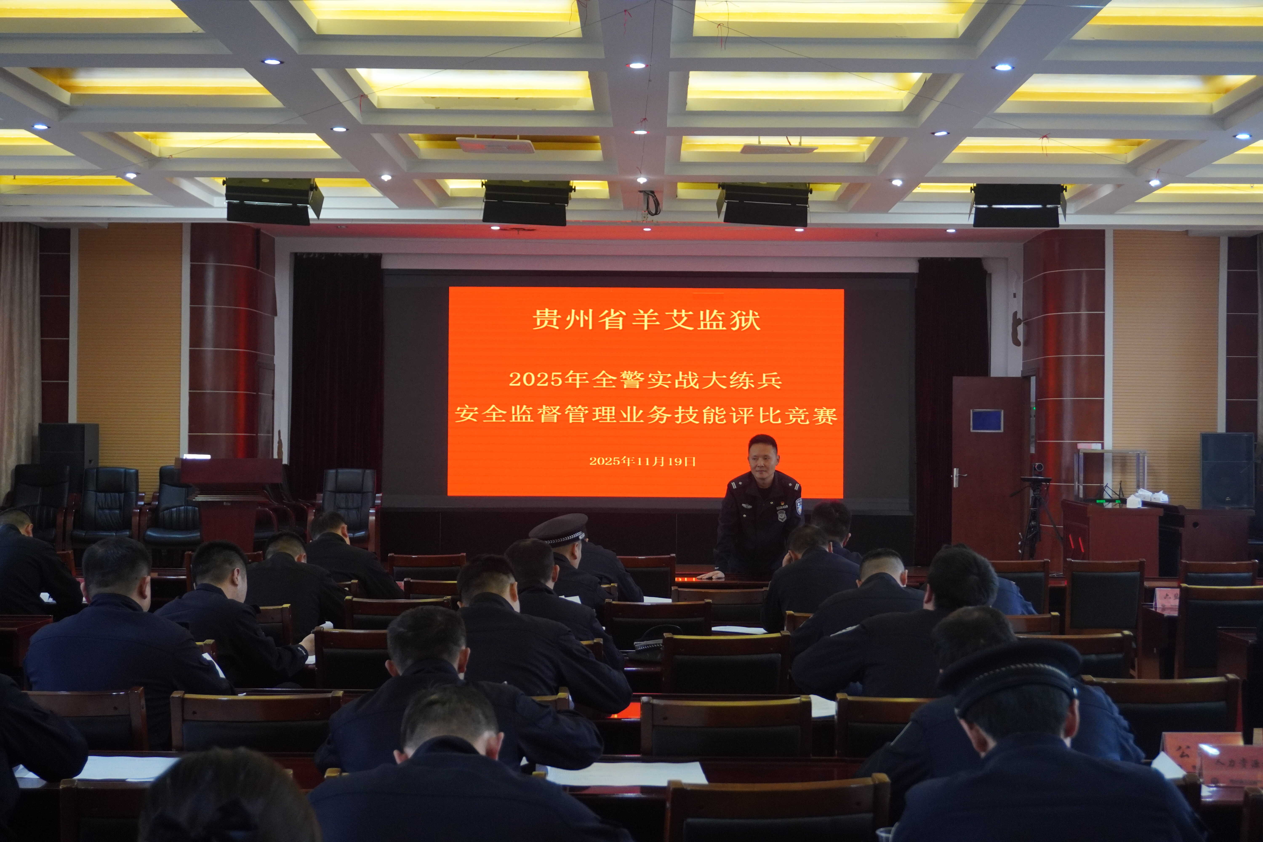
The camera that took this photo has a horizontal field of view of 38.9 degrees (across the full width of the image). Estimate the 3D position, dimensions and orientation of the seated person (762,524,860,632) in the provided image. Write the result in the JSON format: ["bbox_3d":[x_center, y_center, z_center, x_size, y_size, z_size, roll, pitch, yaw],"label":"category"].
[{"bbox_3d":[0.735,1.029,7.150,0.520,1.230,0.720,1,-1,1],"label":"seated person"}]

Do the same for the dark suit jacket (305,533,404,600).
[{"bbox_3d":[-1.364,0.850,8.400,0.580,0.640,0.500,0,-1,6],"label":"dark suit jacket"}]

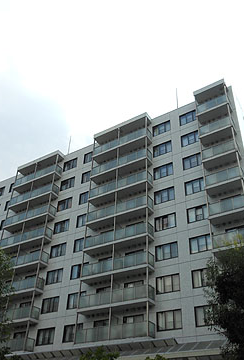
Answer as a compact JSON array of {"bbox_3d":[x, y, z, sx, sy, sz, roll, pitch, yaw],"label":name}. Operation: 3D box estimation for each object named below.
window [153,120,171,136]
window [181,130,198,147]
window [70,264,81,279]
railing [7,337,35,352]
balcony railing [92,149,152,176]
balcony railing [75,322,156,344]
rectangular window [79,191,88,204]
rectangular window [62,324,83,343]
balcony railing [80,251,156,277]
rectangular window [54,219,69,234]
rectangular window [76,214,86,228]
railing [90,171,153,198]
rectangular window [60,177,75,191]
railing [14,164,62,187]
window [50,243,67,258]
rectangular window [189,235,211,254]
[{"bbox_3d":[4.333,-5.671,38.377,2.168,1.399,0.150,-19,-40,28],"label":"window"},{"bbox_3d":[7.005,-4.264,35.172,2.168,1.399,0.150,-19,-40,28],"label":"window"},{"bbox_3d":[-4.251,9.111,34.838,2.208,1.413,0.120,-19,-40,28],"label":"window"},{"bbox_3d":[-11.632,16.304,33.787,7.341,1.142,1.222,-19,-40,27],"label":"railing"},{"bbox_3d":[-0.142,-1.548,37.756,7.143,1.091,1.201,-19,-40,28],"label":"balcony railing"},{"bbox_3d":[-0.676,12.681,28.331,7.152,1.225,1.263,-19,-39,28],"label":"balcony railing"},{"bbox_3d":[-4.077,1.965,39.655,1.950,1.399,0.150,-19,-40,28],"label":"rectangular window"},{"bbox_3d":[-4.454,13.819,31.311,2.168,1.399,0.150,-19,-40,28],"label":"rectangular window"},{"bbox_3d":[-0.490,7.953,31.509,7.152,1.225,1.263,-19,-39,28],"label":"balcony railing"},{"bbox_3d":[-6.882,5.232,39.297,2.191,1.422,0.129,-19,-40,28],"label":"rectangular window"},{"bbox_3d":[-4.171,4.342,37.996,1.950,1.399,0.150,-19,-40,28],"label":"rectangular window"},{"bbox_3d":[-0.211,0.860,36.275,7.152,1.225,1.263,-19,-39,28],"label":"railing"},{"bbox_3d":[-6.603,0.498,42.136,2.163,1.379,0.150,-19,-40,27],"label":"rectangular window"},{"bbox_3d":[-11.176,-0.094,45.722,7.481,1.225,1.263,-19,-39,28],"label":"railing"},{"bbox_3d":[-6.844,7.605,37.238,2.163,1.379,0.150,-19,-40,27],"label":"window"},{"bbox_3d":[6.499,5.191,28.253,2.049,1.379,0.150,-19,-40,27],"label":"rectangular window"}]

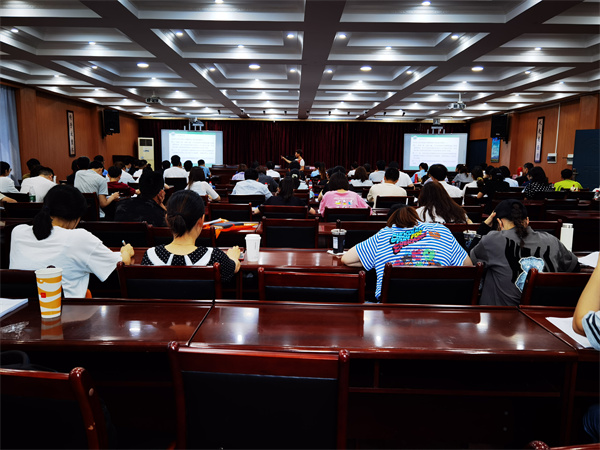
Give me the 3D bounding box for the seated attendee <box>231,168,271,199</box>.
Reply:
[{"bbox_3d":[-0.667,-0.131,6.440,0.540,1.289,0.750,1,8,4],"label":"seated attendee"}]

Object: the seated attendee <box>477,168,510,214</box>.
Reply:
[{"bbox_3d":[2.621,-0.149,6.461,0.500,1.210,0.750,-1,9,-9],"label":"seated attendee"}]

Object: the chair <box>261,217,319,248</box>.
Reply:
[{"bbox_3d":[-0.082,0.368,3.914,0.490,0.898,0.551,1,8,0],"label":"chair"}]

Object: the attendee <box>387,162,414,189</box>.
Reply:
[{"bbox_3d":[1.534,-0.358,7.538,0.480,1.270,0.750,1,9,0],"label":"attendee"}]

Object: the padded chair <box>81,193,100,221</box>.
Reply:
[{"bbox_3d":[-2.868,0.031,6.414,0.480,0.930,0.550,1,8,-1],"label":"padded chair"}]

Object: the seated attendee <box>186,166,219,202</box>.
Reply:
[{"bbox_3d":[-1.266,-0.126,6.104,0.490,1.234,0.734,2,8,5],"label":"seated attendee"}]

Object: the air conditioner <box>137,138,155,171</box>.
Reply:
[{"bbox_3d":[-5.007,-1.866,15.324,0.510,1.890,0.360,-1,8,-14],"label":"air conditioner"}]

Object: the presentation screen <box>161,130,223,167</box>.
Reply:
[{"bbox_3d":[-3.343,-2.343,14.486,1.920,1.140,0.100,-2,9,-18],"label":"presentation screen"}]

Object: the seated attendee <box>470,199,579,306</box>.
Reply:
[{"bbox_3d":[1.185,0.429,2.544,0.578,1.134,0.800,0,8,-3],"label":"seated attendee"}]

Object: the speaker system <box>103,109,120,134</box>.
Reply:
[{"bbox_3d":[-5.606,-3.082,13.978,0.440,0.700,0.420,-1,15,-16],"label":"speaker system"}]

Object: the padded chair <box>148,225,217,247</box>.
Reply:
[{"bbox_3d":[-0.812,0.415,3.491,0.470,0.920,0.530,1,9,0],"label":"padded chair"}]

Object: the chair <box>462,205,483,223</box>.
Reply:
[{"bbox_3d":[1.622,0.239,5.038,0.490,0.898,0.551,1,8,0],"label":"chair"}]

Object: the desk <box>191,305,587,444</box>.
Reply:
[{"bbox_3d":[0.295,0.781,1.985,1.420,0.760,0.530,1,8,-1],"label":"desk"}]

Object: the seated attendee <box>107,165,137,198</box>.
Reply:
[{"bbox_3d":[-2.839,-0.298,7.509,0.520,1.274,0.750,2,8,9],"label":"seated attendee"}]

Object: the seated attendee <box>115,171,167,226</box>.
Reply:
[{"bbox_3d":[-1.250,0.214,3.858,0.550,1.323,0.750,2,8,11],"label":"seated attendee"}]

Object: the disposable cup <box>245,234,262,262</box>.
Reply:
[{"bbox_3d":[-0.270,0.132,2.721,0.092,0.147,0.092,1,8,0],"label":"disposable cup"}]

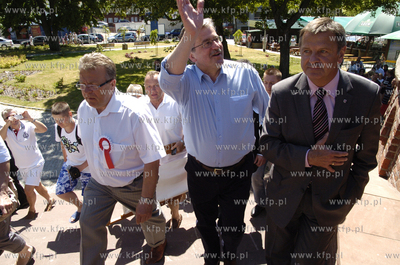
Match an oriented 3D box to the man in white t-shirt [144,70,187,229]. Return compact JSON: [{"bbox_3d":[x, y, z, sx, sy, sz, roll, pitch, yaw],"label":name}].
[{"bbox_3d":[-0.393,0.234,2.757,0.560,1.710,0.480,1,18,4],"label":"man in white t-shirt"}]

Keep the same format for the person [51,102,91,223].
[{"bbox_3d":[-1.435,0.379,3.120,0.480,1.490,0.550,2,18,5],"label":"person"}]

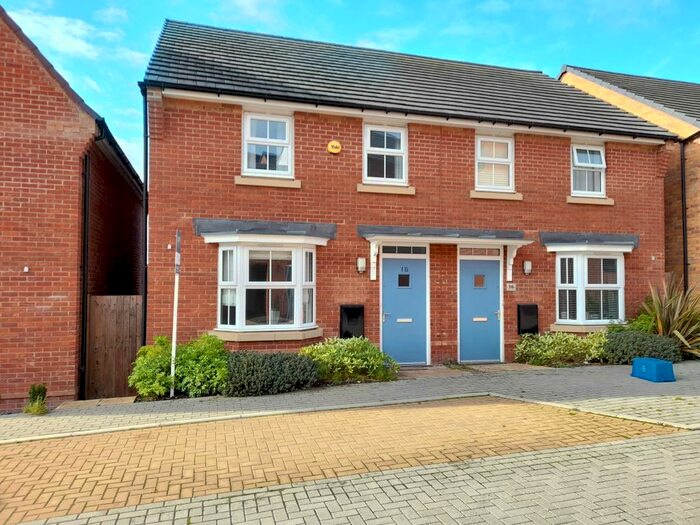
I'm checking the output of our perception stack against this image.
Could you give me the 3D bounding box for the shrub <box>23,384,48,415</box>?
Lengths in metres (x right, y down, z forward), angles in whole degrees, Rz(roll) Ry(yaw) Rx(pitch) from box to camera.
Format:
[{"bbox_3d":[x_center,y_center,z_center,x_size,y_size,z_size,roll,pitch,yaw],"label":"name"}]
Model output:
[{"bbox_3d":[-4.604,2.007,7.410,0.310,0.420,0.270,1,-2,-16],"label":"shrub"}]

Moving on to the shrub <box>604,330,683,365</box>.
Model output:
[{"bbox_3d":[5.757,1.658,9.960,1.621,0.656,0.746,1,-2,-15],"label":"shrub"}]

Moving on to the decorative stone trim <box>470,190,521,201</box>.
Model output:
[{"bbox_3d":[2.846,-1.298,9.847,1.148,0.134,0.139,1,-2,-15],"label":"decorative stone trim"}]

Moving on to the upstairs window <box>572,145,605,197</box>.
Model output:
[{"bbox_3d":[4.955,-1.881,10.463,0.865,1.085,0.150,1,-2,-16],"label":"upstairs window"}]

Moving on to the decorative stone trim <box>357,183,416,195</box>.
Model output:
[{"bbox_3d":[0.652,-1.321,9.219,1.120,0.140,0.130,1,-2,-16],"label":"decorative stone trim"}]

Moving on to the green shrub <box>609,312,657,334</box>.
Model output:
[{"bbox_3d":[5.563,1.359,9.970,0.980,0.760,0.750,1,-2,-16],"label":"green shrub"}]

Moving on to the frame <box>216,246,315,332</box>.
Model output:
[{"bbox_3d":[-1.346,0.418,8.381,1.670,1.430,0.420,1,-2,-16],"label":"frame"}]

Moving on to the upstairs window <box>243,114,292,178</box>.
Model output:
[{"bbox_3d":[-1.402,-2.008,8.712,0.885,1.120,0.100,1,-2,-16],"label":"upstairs window"}]

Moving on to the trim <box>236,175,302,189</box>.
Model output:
[{"bbox_3d":[-1.400,-1.366,8.679,1.128,0.139,0.139,1,-2,-15],"label":"trim"}]

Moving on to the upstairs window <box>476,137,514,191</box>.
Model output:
[{"bbox_3d":[2.846,-1.927,9.910,0.860,1.090,0.100,1,-2,-16],"label":"upstairs window"}]

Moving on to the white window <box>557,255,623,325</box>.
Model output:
[{"bbox_3d":[4.976,0.531,10.163,1.670,1.430,0.420,1,-2,-16],"label":"white window"}]

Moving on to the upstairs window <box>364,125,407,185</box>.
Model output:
[{"bbox_3d":[0.665,-1.959,9.293,0.885,1.104,0.099,1,-2,-15],"label":"upstairs window"}]

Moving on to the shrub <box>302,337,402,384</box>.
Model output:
[{"bbox_3d":[-0.016,1.597,8.360,1.611,0.736,0.766,1,-2,-15],"label":"shrub"}]

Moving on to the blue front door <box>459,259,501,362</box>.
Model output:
[{"bbox_3d":[2.513,0.931,9.756,0.870,1.930,0.070,1,-2,-16],"label":"blue front door"}]

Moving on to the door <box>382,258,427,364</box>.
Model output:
[{"bbox_3d":[1.012,0.896,9.333,0.870,1.930,0.070,1,-2,-16],"label":"door"}]

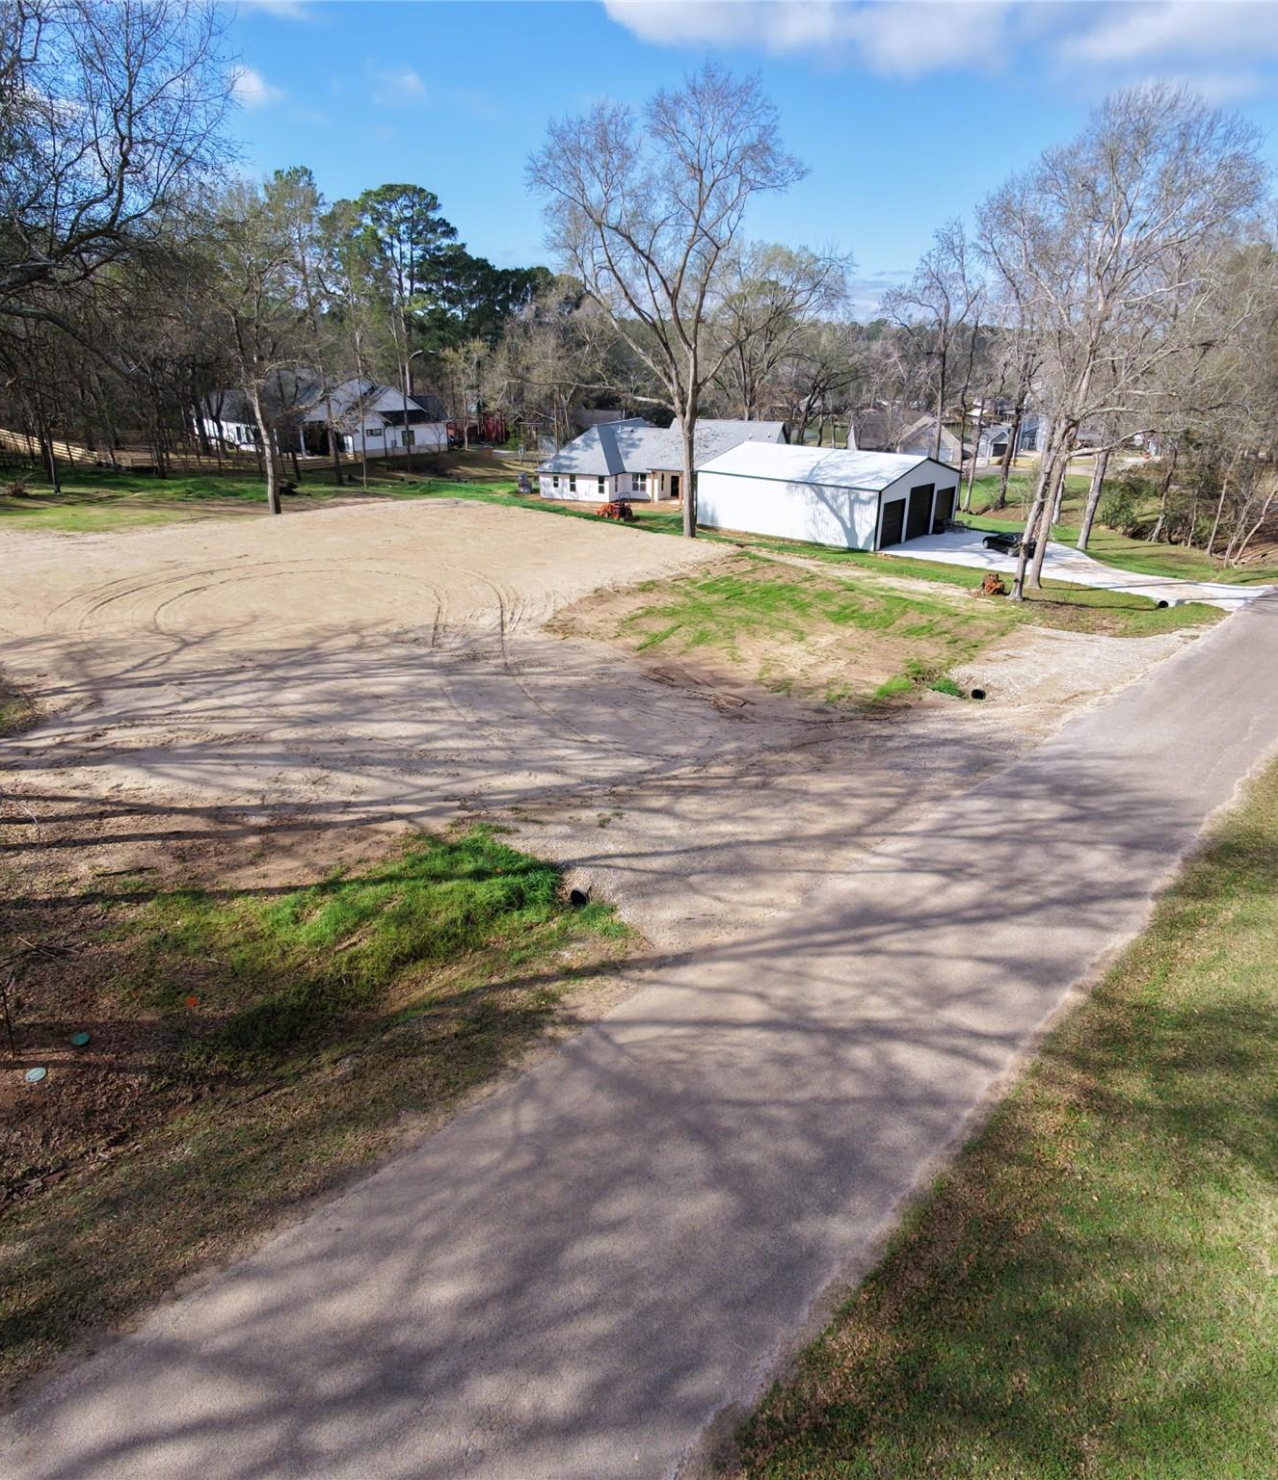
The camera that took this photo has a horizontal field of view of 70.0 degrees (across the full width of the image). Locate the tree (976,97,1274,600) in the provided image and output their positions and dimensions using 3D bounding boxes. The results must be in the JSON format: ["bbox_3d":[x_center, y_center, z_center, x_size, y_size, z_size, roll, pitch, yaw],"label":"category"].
[{"bbox_3d":[22.488,-18.996,46.715,12.420,23.900,11.690,9,26,21],"label":"tree"}]

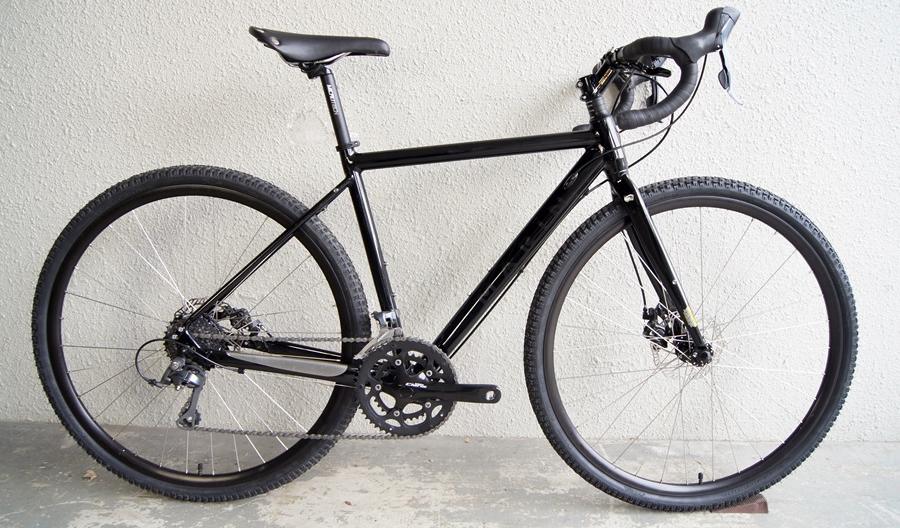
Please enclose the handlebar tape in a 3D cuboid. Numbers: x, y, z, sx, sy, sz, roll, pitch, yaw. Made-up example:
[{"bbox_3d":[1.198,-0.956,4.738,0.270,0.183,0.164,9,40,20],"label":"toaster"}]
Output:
[{"bbox_3d":[0.379,-0.352,1.331,0.207,0.212,0.450,1,7,0],"label":"handlebar tape"}]

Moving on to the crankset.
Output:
[{"bbox_3d":[-0.044,0.250,1.369,0.290,0.210,0.070,1,7,0],"label":"crankset"}]

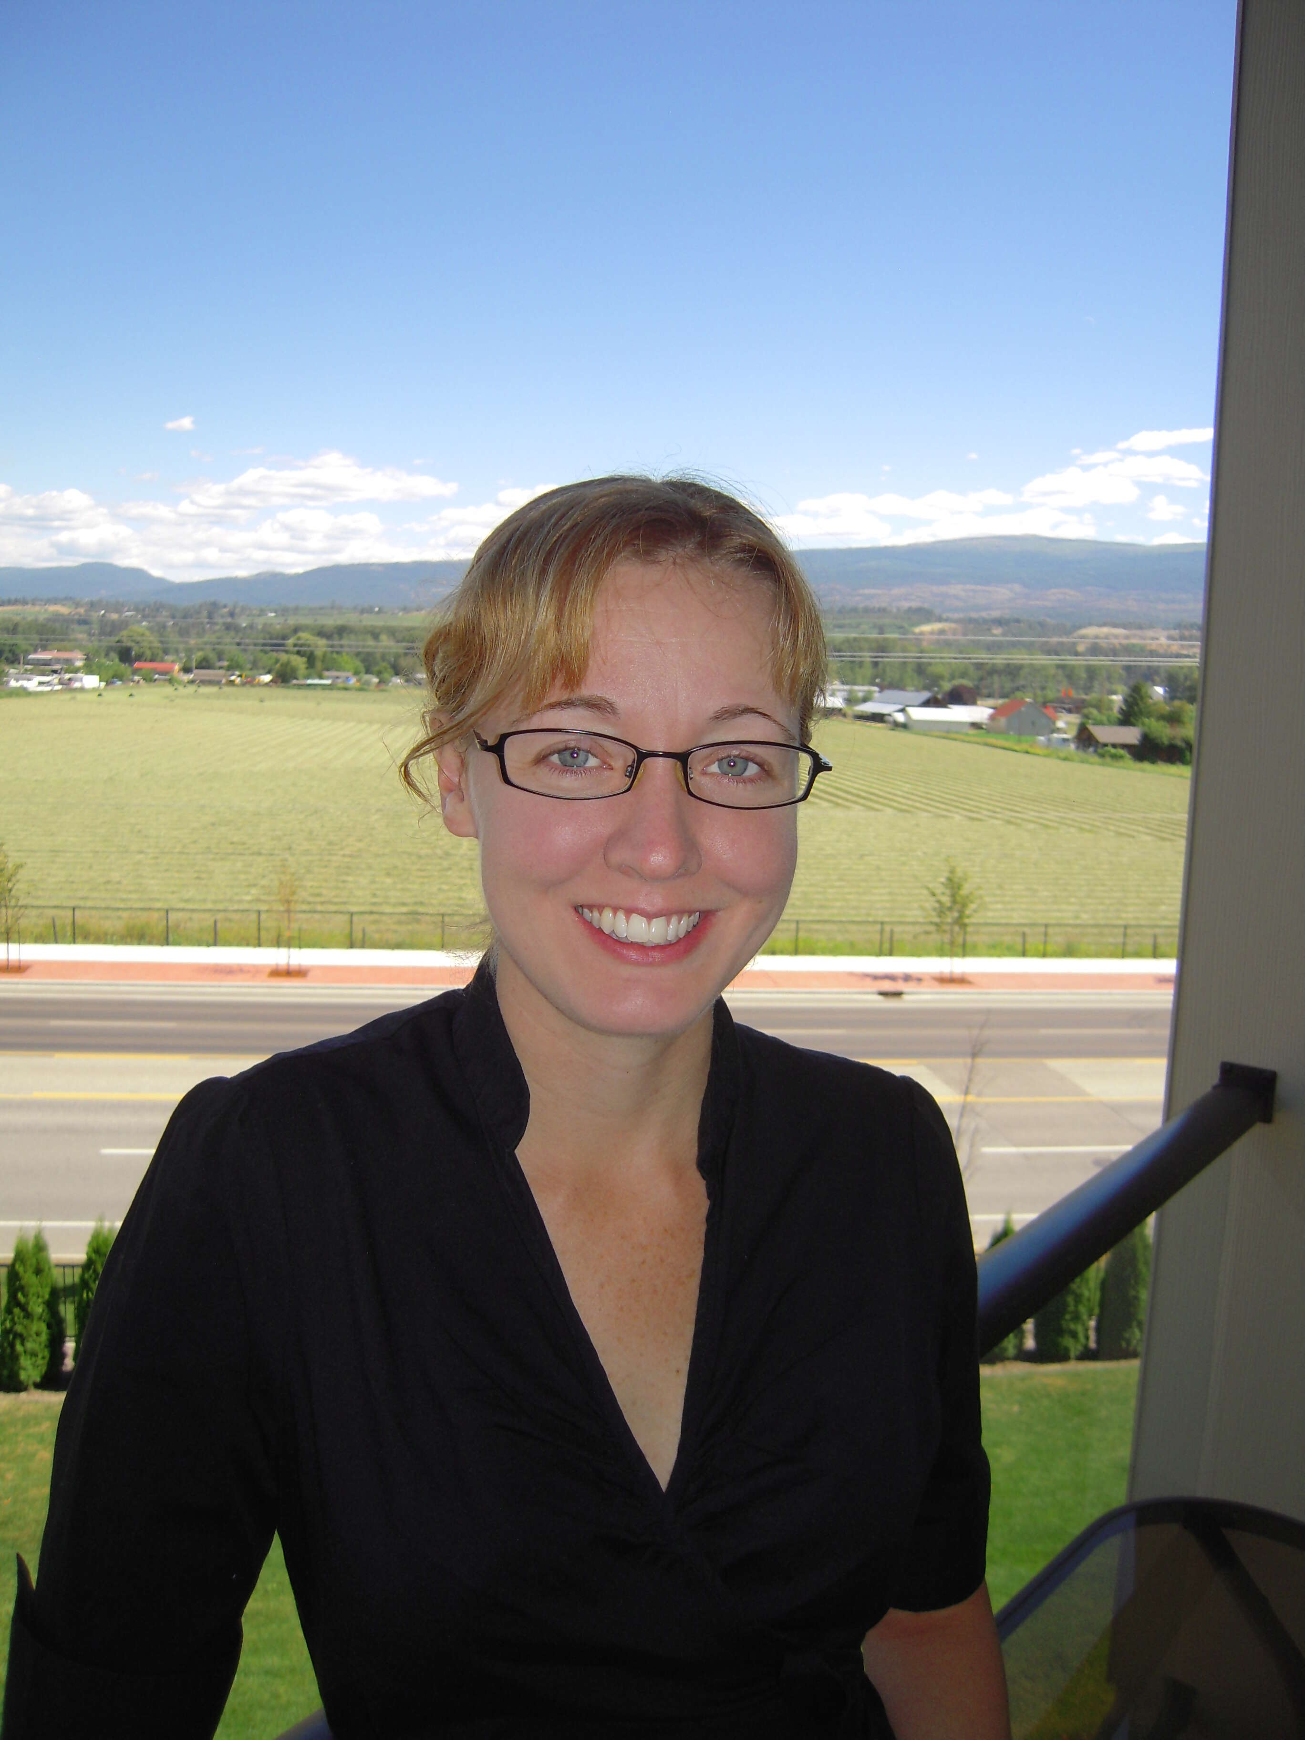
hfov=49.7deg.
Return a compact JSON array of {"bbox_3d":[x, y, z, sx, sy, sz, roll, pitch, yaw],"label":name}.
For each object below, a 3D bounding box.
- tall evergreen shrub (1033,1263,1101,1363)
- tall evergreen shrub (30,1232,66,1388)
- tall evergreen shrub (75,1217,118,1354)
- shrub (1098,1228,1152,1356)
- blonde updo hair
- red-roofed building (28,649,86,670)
[{"bbox_3d":[6.100,6.145,20.434,0.900,2.110,0.900,0,9,-7],"label":"tall evergreen shrub"},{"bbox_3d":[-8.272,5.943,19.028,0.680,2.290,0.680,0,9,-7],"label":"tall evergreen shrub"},{"bbox_3d":[-7.594,5.895,19.233,0.780,2.350,0.780,0,9,-7],"label":"tall evergreen shrub"},{"bbox_3d":[6.975,6.133,20.552,0.850,2.140,0.850,0,9,-7],"label":"shrub"},{"bbox_3d":[-0.015,-0.088,0.630,0.185,0.185,0.215,2,9,-5],"label":"blonde updo hair"},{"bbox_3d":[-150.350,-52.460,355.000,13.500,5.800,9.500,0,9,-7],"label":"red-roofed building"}]

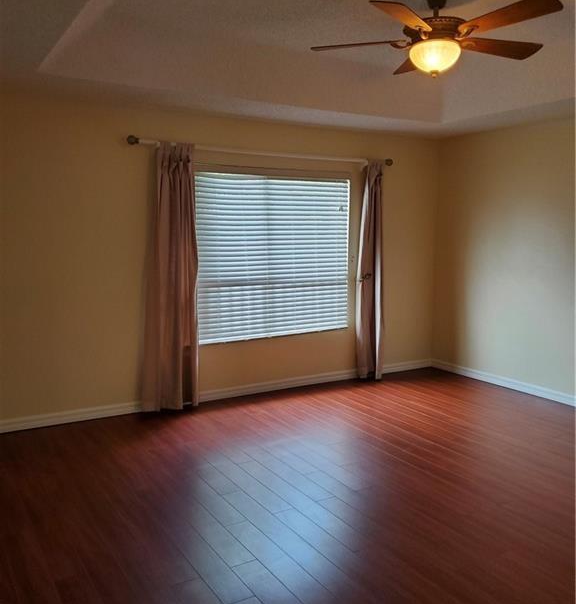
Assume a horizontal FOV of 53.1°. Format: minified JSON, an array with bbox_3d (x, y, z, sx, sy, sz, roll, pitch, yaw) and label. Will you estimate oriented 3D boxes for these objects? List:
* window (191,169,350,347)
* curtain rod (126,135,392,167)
[{"bbox_3d":[-0.085,-0.402,5.214,1.597,1.437,0.060,-4,8,-31],"label":"window"},{"bbox_3d":[-0.092,-1.290,5.005,2.628,0.070,0.100,-4,8,-31],"label":"curtain rod"}]

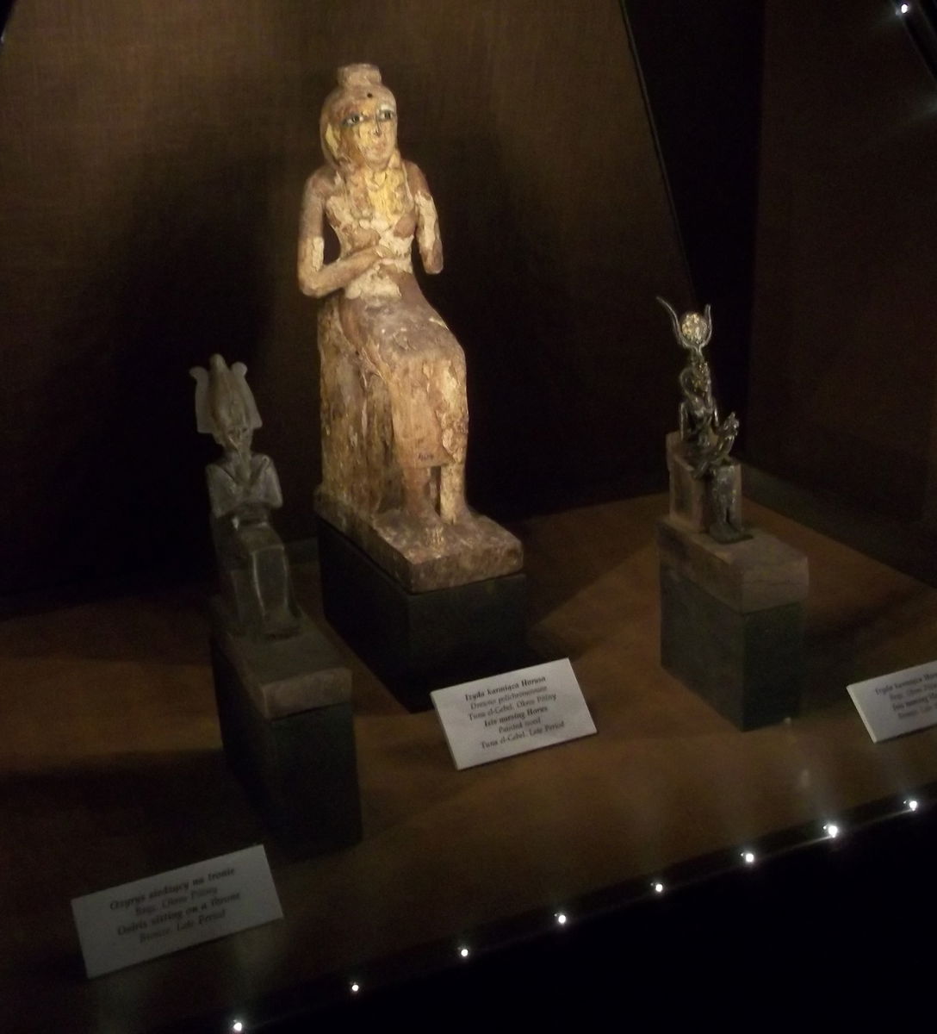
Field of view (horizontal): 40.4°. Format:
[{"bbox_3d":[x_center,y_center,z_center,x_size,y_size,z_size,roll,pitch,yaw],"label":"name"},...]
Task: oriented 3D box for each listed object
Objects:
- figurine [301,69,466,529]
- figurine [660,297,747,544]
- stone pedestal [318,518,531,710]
[{"bbox_3d":[-0.063,-0.167,0.979,0.123,0.342,0.166,-11,20,-21],"label":"figurine"},{"bbox_3d":[0.171,-0.071,0.905,0.049,0.167,0.071,-10,19,-19],"label":"figurine"},{"bbox_3d":[-0.041,0.065,1.042,0.097,0.092,0.215,-11,20,-21],"label":"stone pedestal"}]

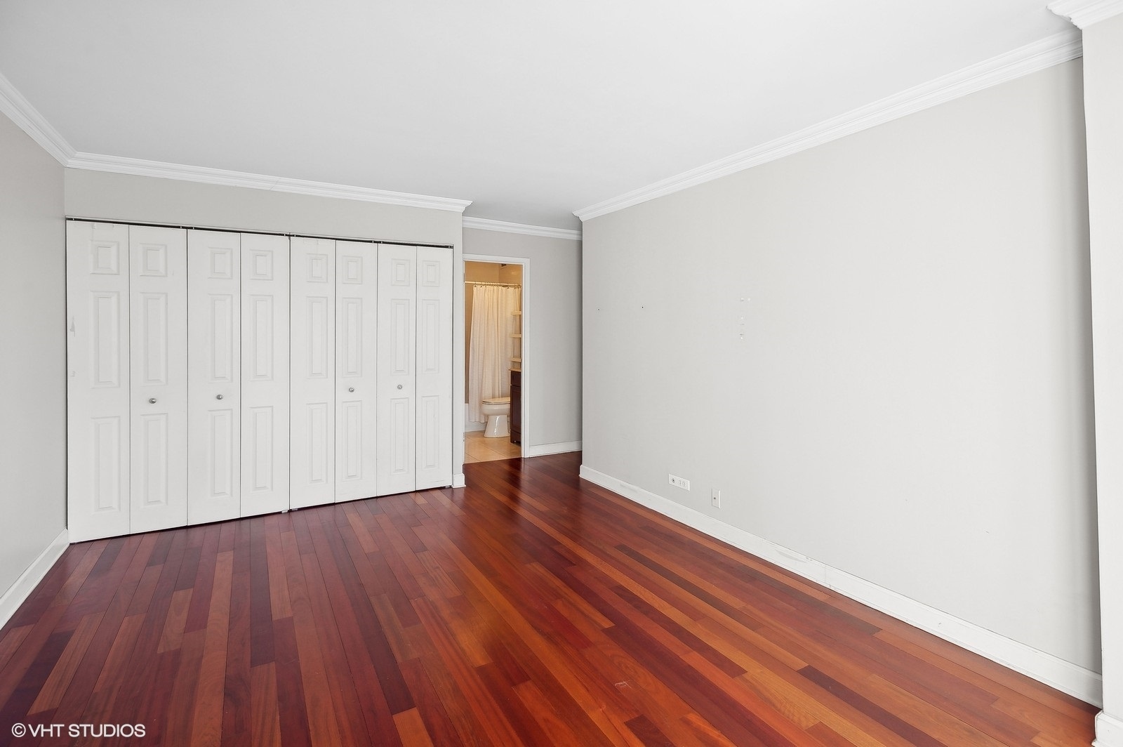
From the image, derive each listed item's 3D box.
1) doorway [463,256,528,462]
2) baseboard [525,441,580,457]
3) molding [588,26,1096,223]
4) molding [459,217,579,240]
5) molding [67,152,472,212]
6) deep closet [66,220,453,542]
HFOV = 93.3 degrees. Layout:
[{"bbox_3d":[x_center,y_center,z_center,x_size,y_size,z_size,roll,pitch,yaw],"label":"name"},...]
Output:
[{"bbox_3d":[-0.683,-0.135,5.483,0.754,2.113,0.120,-2,5,-30],"label":"doorway"},{"bbox_3d":[-0.045,0.838,5.862,0.667,0.123,0.022,-2,5,-30],"label":"baseboard"},{"bbox_3d":[1.009,-1.307,3.360,0.067,0.088,3.411,-2,5,-30],"label":"molding"},{"bbox_3d":[-0.396,-1.482,5.452,1.508,0.089,0.067,-2,5,-30],"label":"molding"},{"bbox_3d":[-1.876,-1.337,3.795,2.543,0.087,0.067,-2,5,-30],"label":"molding"},{"bbox_3d":[-2.122,-0.009,4.135,2.463,2.045,0.600,-2,5,-30],"label":"deep closet"}]

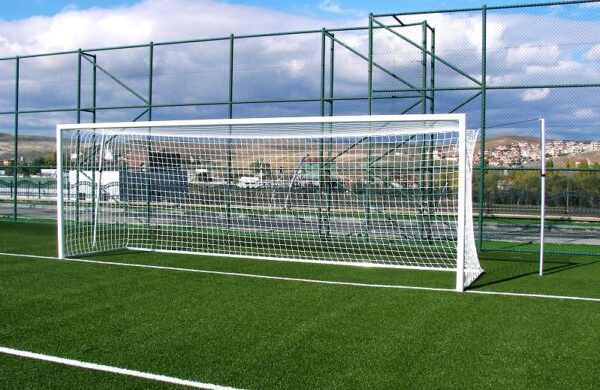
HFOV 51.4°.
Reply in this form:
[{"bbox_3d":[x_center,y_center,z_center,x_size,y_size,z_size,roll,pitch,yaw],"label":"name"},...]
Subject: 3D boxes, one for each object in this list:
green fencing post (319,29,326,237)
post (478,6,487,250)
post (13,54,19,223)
[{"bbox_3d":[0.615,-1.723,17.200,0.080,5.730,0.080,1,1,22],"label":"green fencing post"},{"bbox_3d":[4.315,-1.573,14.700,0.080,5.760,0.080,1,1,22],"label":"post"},{"bbox_3d":[-9.717,-1.878,21.400,0.080,5.710,0.080,1,1,22],"label":"post"}]

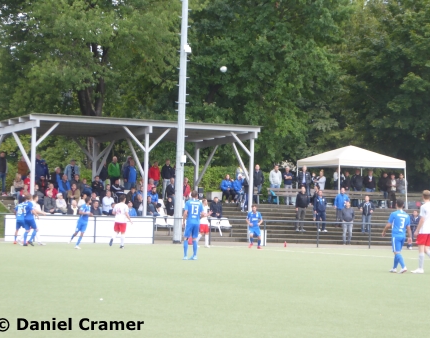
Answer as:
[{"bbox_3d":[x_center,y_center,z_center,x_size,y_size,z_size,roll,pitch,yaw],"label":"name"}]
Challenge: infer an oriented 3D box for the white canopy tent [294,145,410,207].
[{"bbox_3d":[5.950,0.314,90.700,3.400,2.700,3.400,2,-1,-29],"label":"white canopy tent"}]

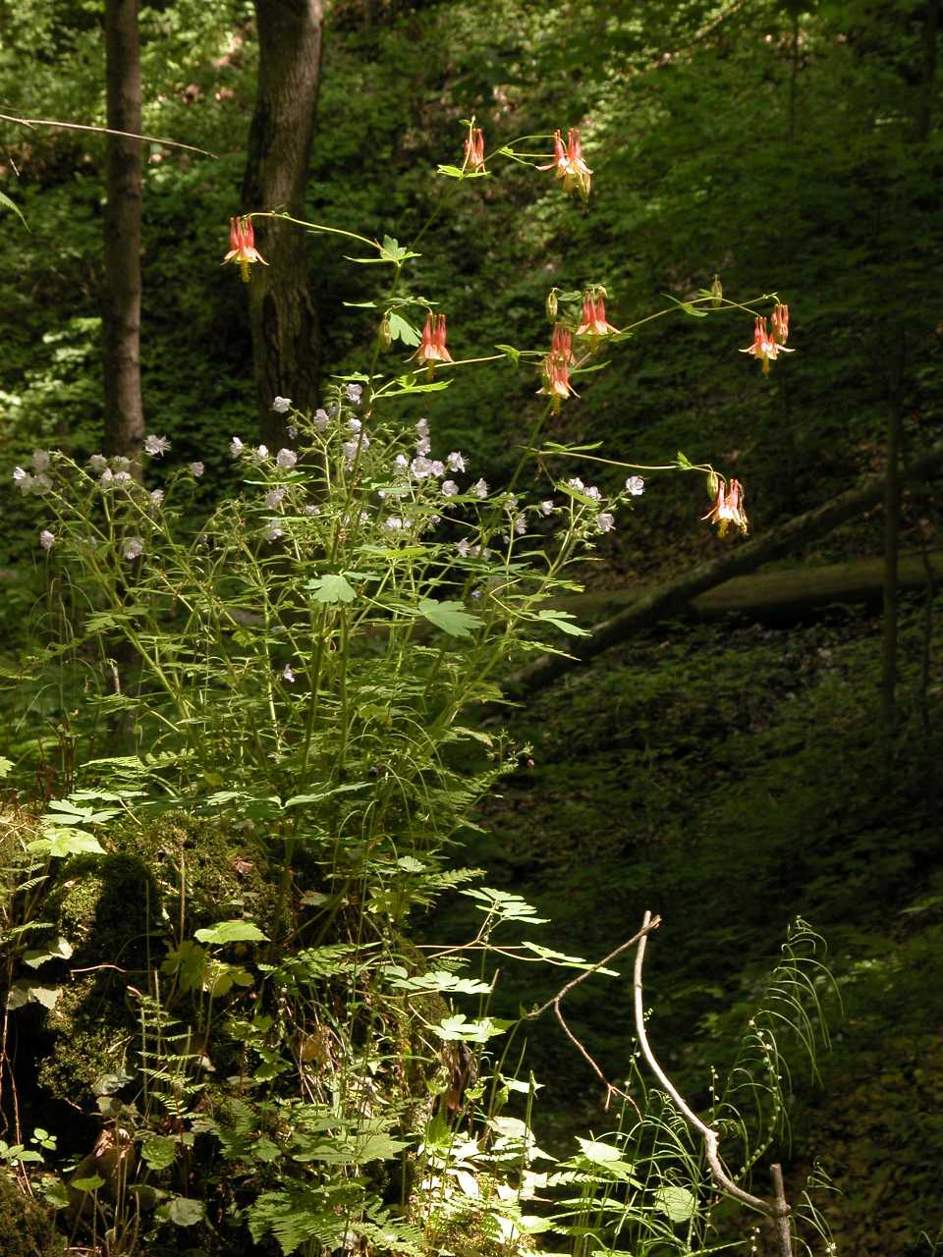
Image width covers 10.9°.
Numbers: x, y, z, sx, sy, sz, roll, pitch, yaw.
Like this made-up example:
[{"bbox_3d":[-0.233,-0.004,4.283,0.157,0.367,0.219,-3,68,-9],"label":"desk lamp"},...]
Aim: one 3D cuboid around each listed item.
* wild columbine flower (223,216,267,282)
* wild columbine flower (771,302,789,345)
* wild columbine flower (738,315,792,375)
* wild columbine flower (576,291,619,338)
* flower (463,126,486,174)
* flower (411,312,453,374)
[{"bbox_3d":[-0.140,-0.235,3.050,0.028,0.041,0.027,0,4,0],"label":"wild columbine flower"},{"bbox_3d":[0.190,-0.188,3.050,0.011,0.025,0.011,0,4,0],"label":"wild columbine flower"},{"bbox_3d":[0.182,-0.174,3.050,0.034,0.038,0.033,0,4,0],"label":"wild columbine flower"},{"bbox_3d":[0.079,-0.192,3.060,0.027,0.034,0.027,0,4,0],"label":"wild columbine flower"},{"bbox_3d":[0.002,-0.298,3.080,0.015,0.028,0.015,0,4,0],"label":"flower"},{"bbox_3d":[-0.023,-0.175,3.050,0.028,0.038,0.027,0,4,0],"label":"flower"}]

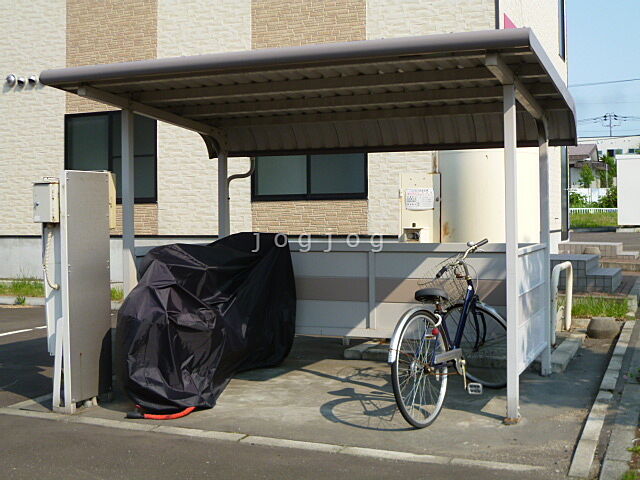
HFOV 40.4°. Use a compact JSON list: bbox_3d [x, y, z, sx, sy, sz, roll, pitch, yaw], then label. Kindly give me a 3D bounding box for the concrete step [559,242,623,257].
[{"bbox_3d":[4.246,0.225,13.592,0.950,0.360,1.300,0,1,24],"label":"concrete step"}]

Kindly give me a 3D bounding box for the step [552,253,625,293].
[{"bbox_3d":[3.510,0.438,11.880,1.100,0.410,1.550,0,1,24],"label":"step"}]

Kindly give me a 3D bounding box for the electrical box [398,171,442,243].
[{"bbox_3d":[1.050,-0.309,9.091,0.360,0.760,0.240,0,1,24],"label":"electrical box"}]

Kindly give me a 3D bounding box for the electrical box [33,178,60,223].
[{"bbox_3d":[-1.817,-0.242,5.771,0.145,0.265,0.095,0,1,22],"label":"electrical box"}]

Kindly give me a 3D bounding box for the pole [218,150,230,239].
[{"bbox_3d":[-0.846,0.133,7.718,0.065,1.820,0.065,0,1,22],"label":"pole"}]

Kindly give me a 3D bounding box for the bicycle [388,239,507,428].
[{"bbox_3d":[0.845,0.553,5.403,0.600,1.050,1.650,0,1,29],"label":"bicycle"}]

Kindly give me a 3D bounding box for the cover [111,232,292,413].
[{"bbox_3d":[-0.762,0.502,6.404,0.680,1.070,1.720,0,2,18],"label":"cover"}]

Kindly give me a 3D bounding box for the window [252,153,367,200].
[{"bbox_3d":[-0.151,-1.188,11.568,1.720,1.350,0.120,0,1,26],"label":"window"}]

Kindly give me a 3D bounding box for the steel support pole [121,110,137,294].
[{"bbox_3d":[-1.353,0.080,6.178,0.065,2.000,0.065,0,1,22],"label":"steel support pole"}]

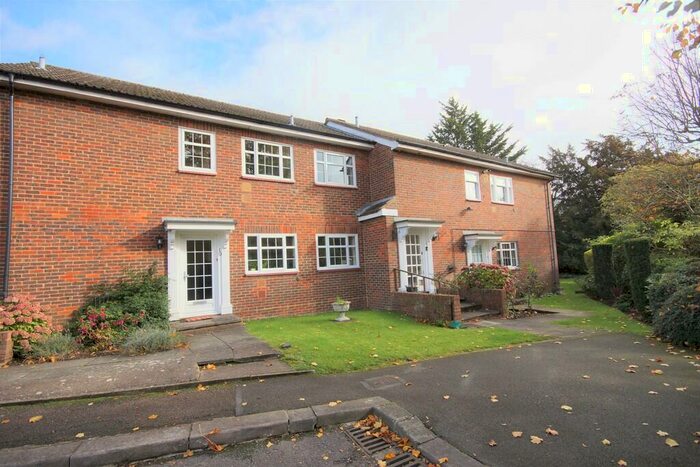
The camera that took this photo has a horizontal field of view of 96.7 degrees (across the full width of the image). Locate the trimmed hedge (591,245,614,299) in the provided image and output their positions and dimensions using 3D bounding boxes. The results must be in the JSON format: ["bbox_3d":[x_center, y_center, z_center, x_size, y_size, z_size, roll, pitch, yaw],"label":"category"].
[{"bbox_3d":[9.612,1.441,11.800,0.580,2.000,0.700,-5,-4,28],"label":"trimmed hedge"}]

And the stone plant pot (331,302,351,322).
[{"bbox_3d":[-0.227,2.048,8.217,0.460,0.490,0.460,-2,-4,0],"label":"stone plant pot"}]

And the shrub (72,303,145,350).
[{"bbox_3d":[-4.520,1.715,5.800,1.100,0.830,0.800,0,-5,-33],"label":"shrub"}]

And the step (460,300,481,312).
[{"bbox_3d":[2.895,2.105,8.583,1.380,0.140,0.550,0,-5,-33],"label":"step"}]

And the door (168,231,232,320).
[{"bbox_3d":[-3.595,0.989,7.569,1.360,2.100,0.280,0,-5,-33],"label":"door"}]

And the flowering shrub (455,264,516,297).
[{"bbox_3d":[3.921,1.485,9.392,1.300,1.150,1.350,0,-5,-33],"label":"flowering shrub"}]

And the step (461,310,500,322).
[{"bbox_3d":[3.198,2.182,8.078,1.380,0.130,0.500,0,-5,-33],"label":"step"}]

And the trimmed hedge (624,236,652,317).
[{"bbox_3d":[7.661,1.180,8.250,0.450,2.000,0.620,-5,-4,28],"label":"trimmed hedge"}]

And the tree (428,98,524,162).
[{"bbox_3d":[10.566,-3.946,24.927,8.500,15.200,8.500,-2,-4,0],"label":"tree"}]

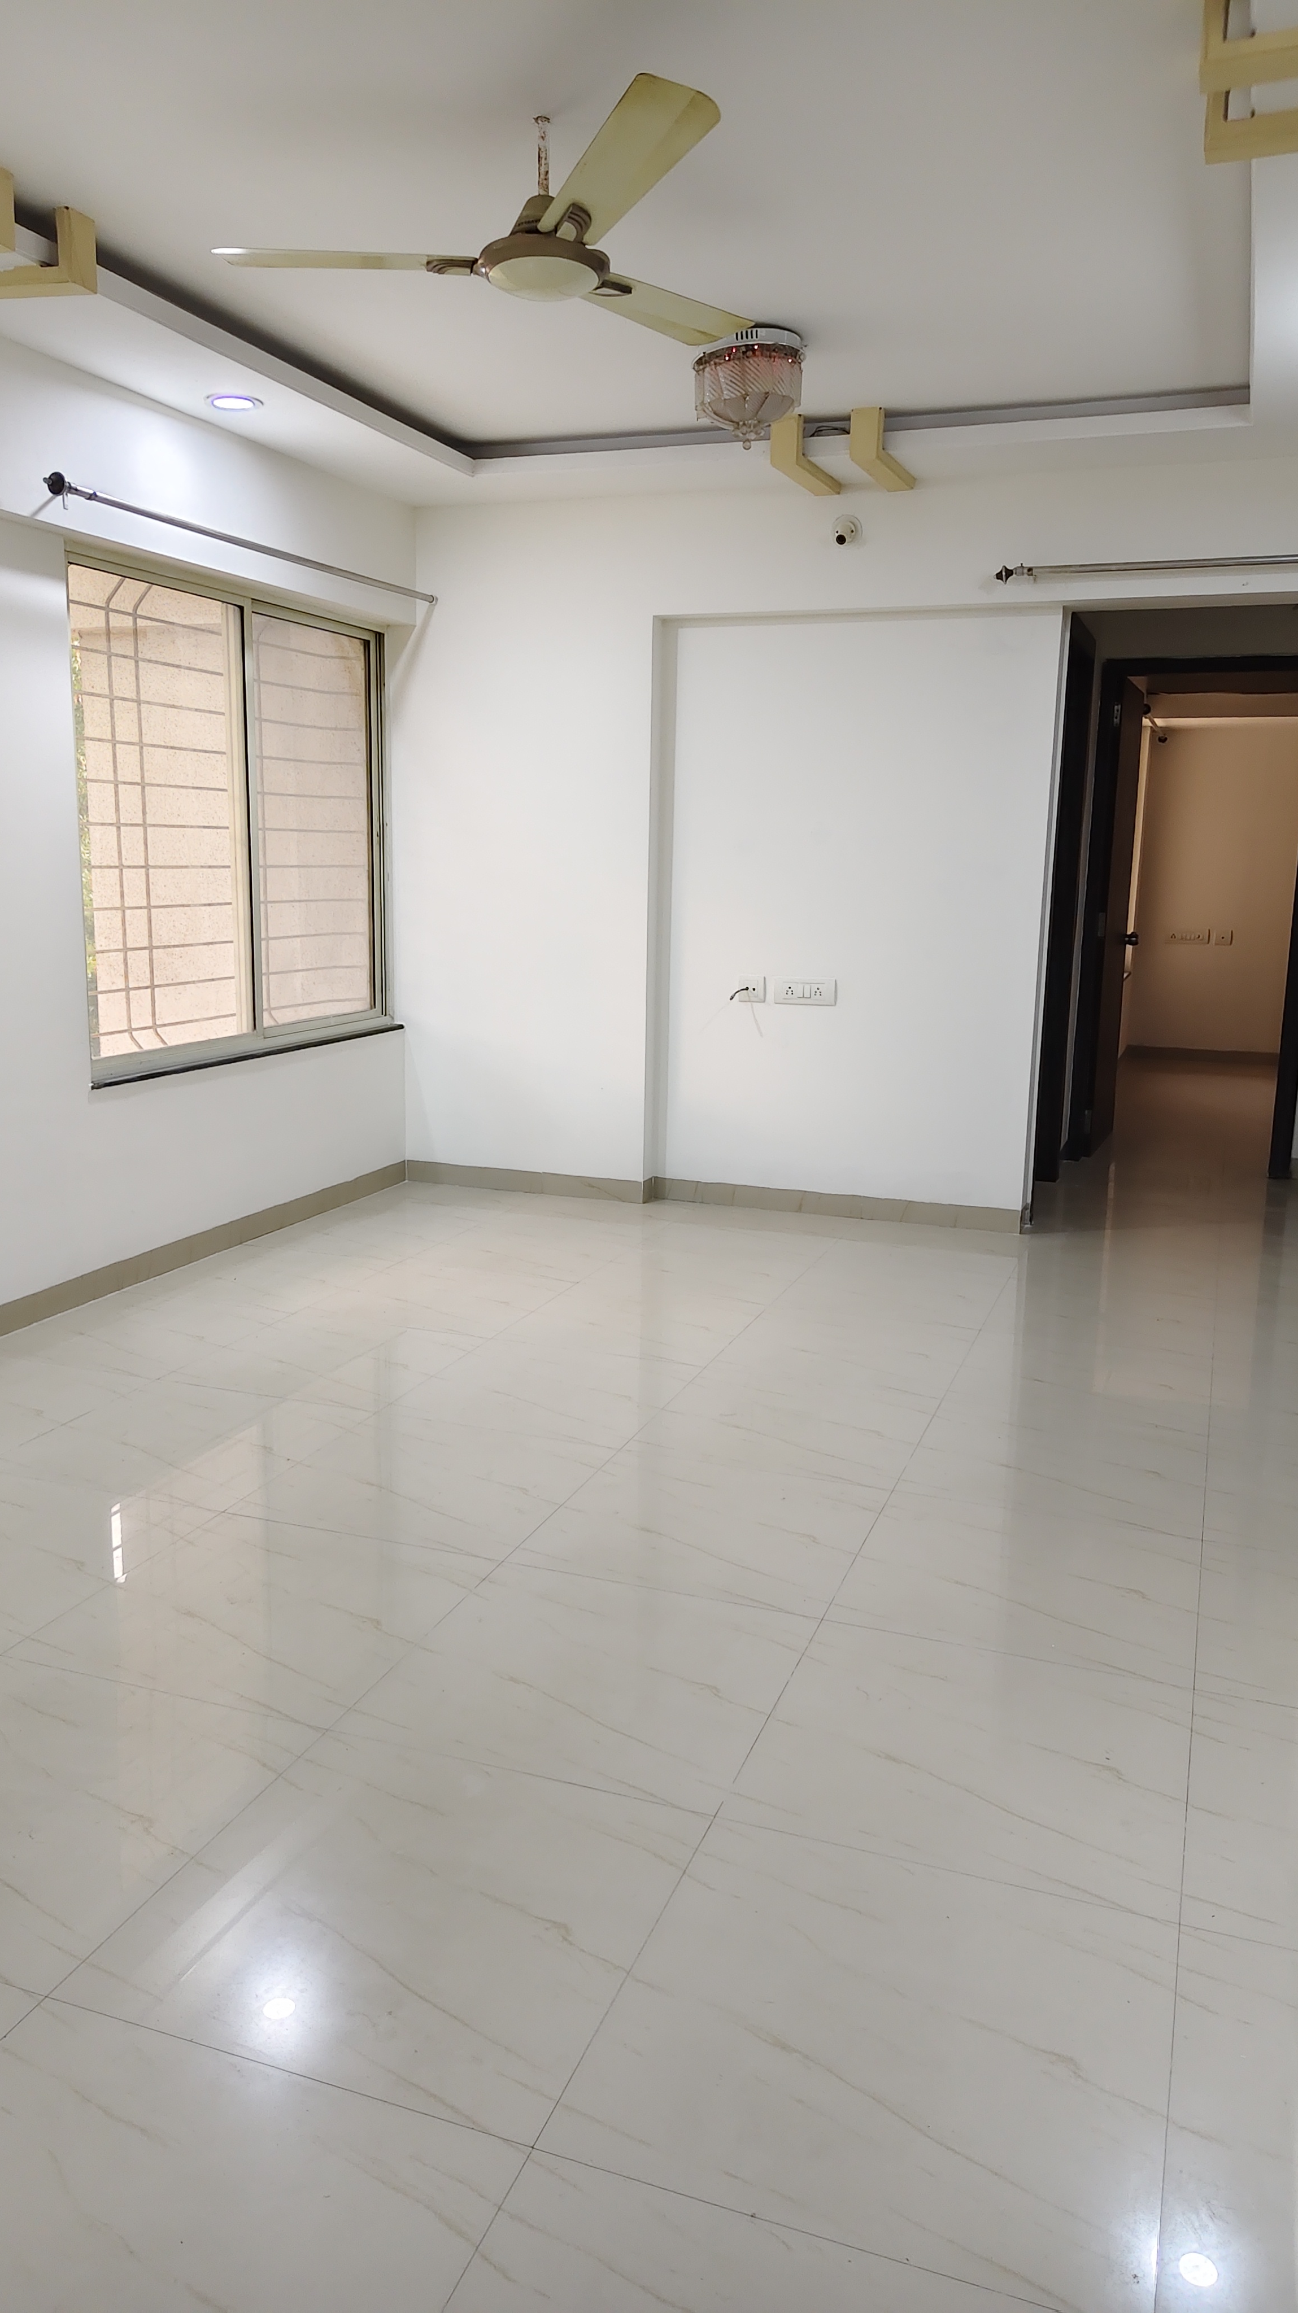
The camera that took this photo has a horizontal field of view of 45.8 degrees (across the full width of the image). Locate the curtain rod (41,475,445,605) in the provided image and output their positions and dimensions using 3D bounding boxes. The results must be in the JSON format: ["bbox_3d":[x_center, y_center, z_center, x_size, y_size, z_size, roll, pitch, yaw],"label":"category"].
[{"bbox_3d":[-1.144,-1.851,4.726,0.060,0.055,2.000,5,12,20],"label":"curtain rod"}]

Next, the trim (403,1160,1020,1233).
[{"bbox_3d":[0.173,0.143,5.745,2.400,0.083,0.085,5,12,20],"label":"trim"}]

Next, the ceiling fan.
[{"bbox_3d":[-0.237,-1.773,2.909,1.180,0.315,1.200,5,12,20],"label":"ceiling fan"}]

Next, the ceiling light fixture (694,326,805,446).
[{"bbox_3d":[0.267,-2.010,4.052,0.310,0.270,0.310,1,11,0],"label":"ceiling light fixture"}]

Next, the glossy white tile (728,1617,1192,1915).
[{"bbox_3d":[0.475,0.871,2.250,0.600,0.010,0.600,5,12,20],"label":"glossy white tile"}]

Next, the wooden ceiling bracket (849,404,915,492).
[{"bbox_3d":[0.740,-2.216,4.822,0.085,0.150,0.395,6,12,25],"label":"wooden ceiling bracket"}]

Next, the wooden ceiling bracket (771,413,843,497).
[{"bbox_3d":[0.506,-2.235,4.907,0.085,0.150,0.395,6,12,25],"label":"wooden ceiling bracket"}]

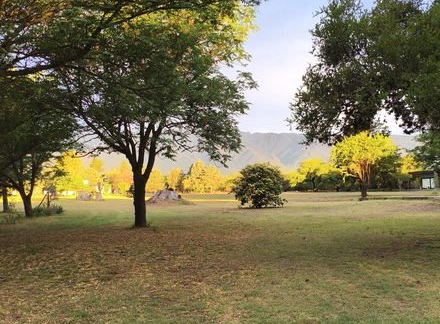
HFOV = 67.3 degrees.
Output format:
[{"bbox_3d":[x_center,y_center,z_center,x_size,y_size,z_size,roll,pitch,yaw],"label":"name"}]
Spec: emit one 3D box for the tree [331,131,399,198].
[{"bbox_3d":[15.303,0.265,35.000,7.200,6.990,6.840,0,-4,0],"label":"tree"}]

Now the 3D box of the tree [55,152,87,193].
[{"bbox_3d":[-25.331,1.779,56.000,5.420,7.120,5.420,0,-4,0],"label":"tree"}]

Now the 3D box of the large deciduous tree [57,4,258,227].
[{"bbox_3d":[-2.231,-1.660,11.800,7.000,7.760,6.650,0,-4,0],"label":"large deciduous tree"}]

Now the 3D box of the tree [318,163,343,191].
[{"bbox_3d":[18.723,2.626,56.000,4.070,4.740,4.070,0,-4,0],"label":"tree"}]

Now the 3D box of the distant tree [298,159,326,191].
[{"bbox_3d":[15.673,2.118,56.000,4.740,5.760,4.740,0,-4,0],"label":"distant tree"}]

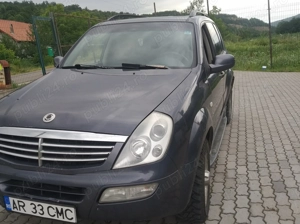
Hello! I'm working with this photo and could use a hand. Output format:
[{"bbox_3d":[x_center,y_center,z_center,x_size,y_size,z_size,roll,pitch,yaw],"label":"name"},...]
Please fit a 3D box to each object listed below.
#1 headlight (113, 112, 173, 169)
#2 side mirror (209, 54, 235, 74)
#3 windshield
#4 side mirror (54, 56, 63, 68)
[{"bbox_3d":[-0.033,0.158,1.809,0.310,0.270,0.320,2,15,18],"label":"headlight"},{"bbox_3d":[0.733,-0.496,3.053,0.230,0.180,0.155,2,15,18],"label":"side mirror"},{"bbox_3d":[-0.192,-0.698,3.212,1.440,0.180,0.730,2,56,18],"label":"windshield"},{"bbox_3d":[-1.043,-0.563,3.632,0.230,0.180,0.155,2,15,18],"label":"side mirror"}]

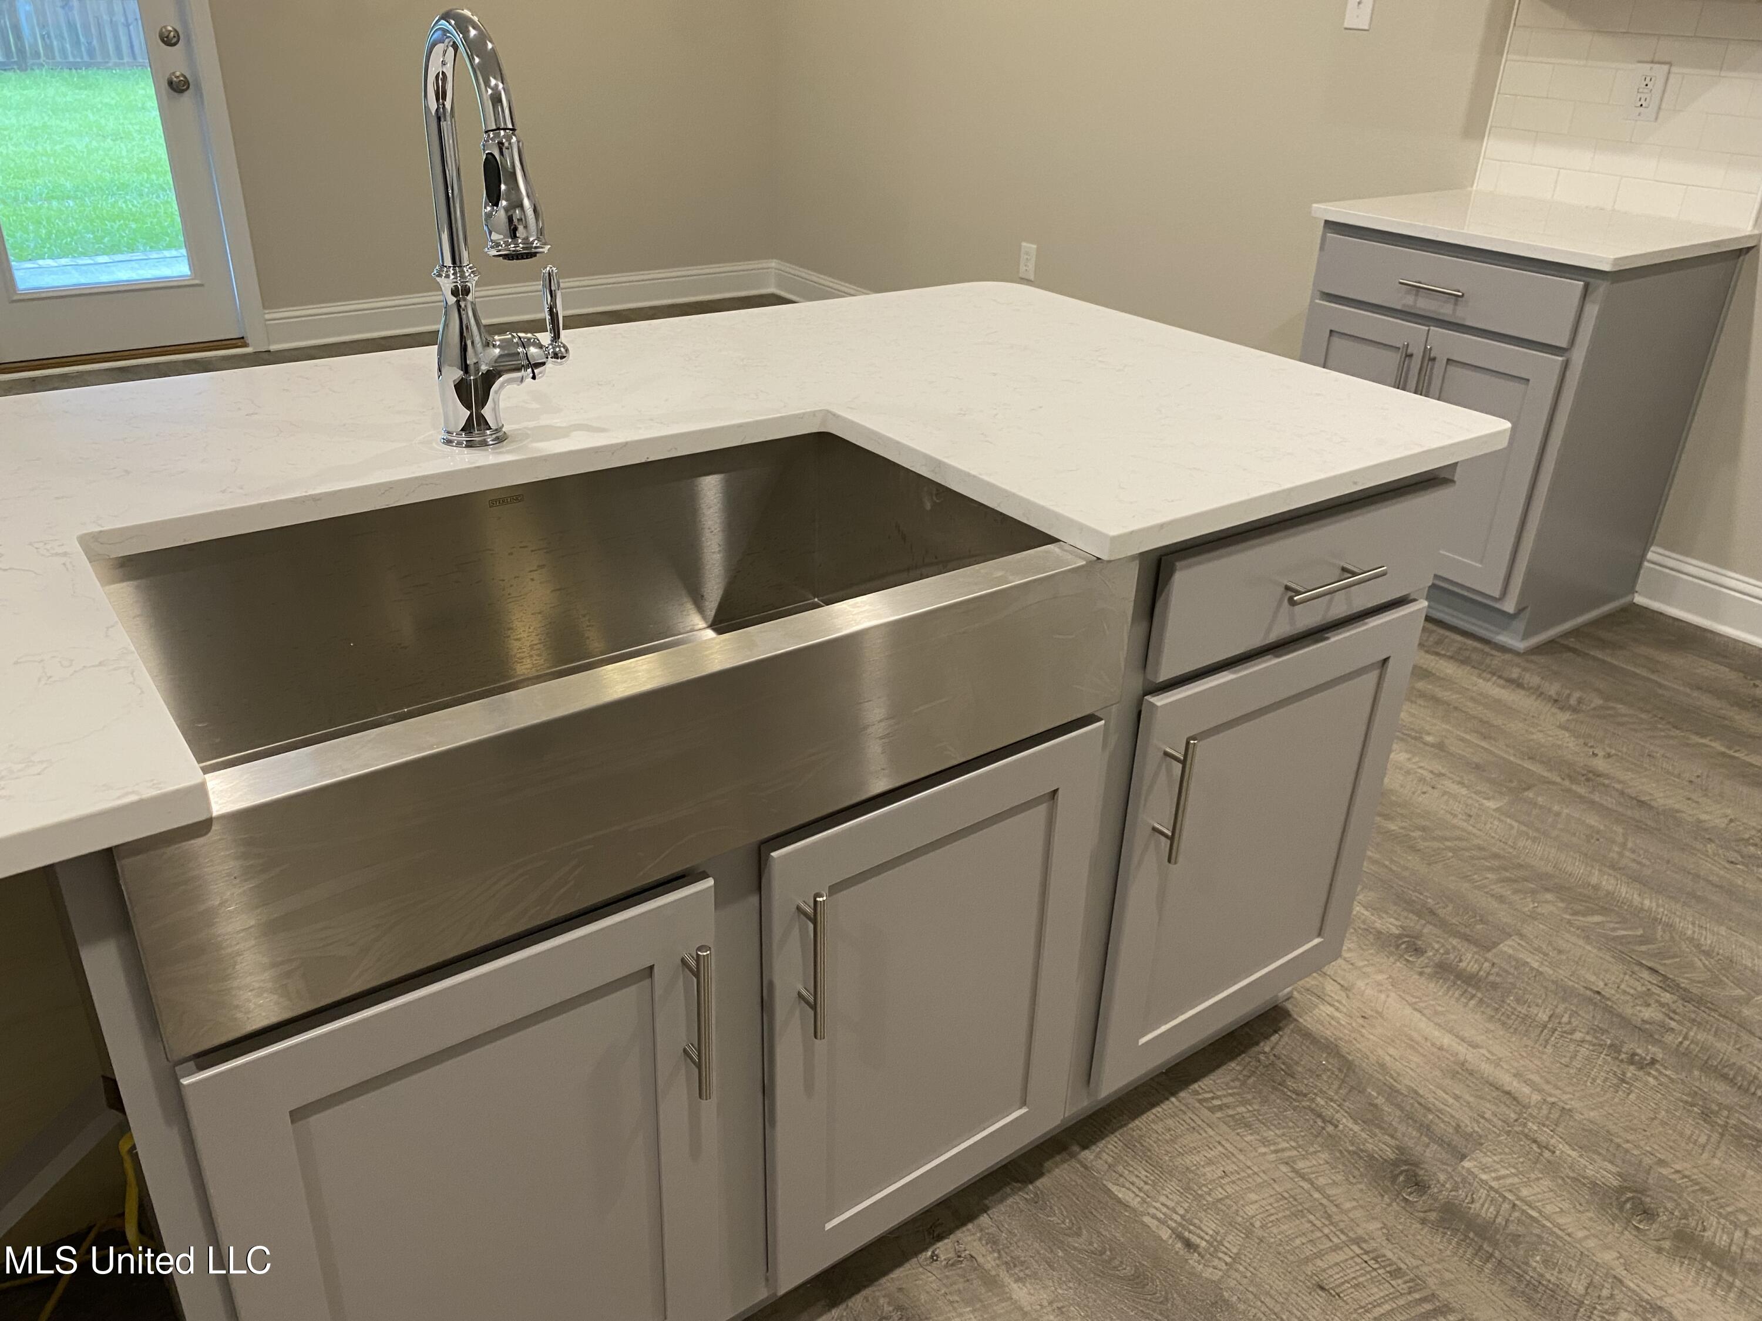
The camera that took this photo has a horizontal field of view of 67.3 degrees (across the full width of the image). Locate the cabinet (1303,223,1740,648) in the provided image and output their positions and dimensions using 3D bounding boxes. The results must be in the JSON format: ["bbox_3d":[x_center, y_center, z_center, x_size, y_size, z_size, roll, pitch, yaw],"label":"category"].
[{"bbox_3d":[1.485,-0.604,3.272,0.625,0.887,0.693,-17,33,-33],"label":"cabinet"}]

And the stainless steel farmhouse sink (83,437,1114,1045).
[{"bbox_3d":[-0.248,0.010,1.210,0.843,0.227,0.484,-17,33,-33],"label":"stainless steel farmhouse sink"}]

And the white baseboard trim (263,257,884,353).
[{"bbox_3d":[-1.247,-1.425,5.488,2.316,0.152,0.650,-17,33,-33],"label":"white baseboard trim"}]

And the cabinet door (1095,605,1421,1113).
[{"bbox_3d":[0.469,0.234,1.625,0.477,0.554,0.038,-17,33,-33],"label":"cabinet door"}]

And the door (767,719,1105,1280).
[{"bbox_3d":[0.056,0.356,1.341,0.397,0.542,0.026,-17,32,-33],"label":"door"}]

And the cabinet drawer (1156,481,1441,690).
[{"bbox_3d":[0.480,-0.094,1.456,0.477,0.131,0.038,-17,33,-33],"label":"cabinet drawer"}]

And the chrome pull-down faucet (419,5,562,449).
[{"bbox_3d":[-0.334,-0.383,1.231,0.143,0.397,0.217,-17,33,-33],"label":"chrome pull-down faucet"}]

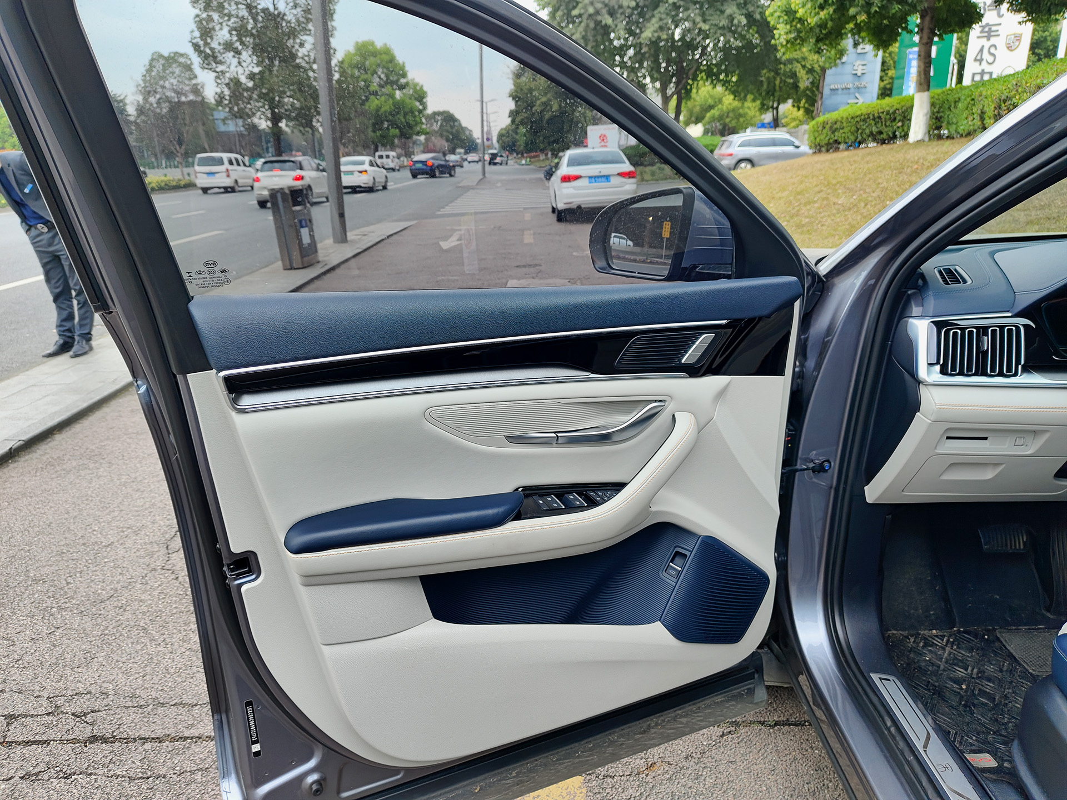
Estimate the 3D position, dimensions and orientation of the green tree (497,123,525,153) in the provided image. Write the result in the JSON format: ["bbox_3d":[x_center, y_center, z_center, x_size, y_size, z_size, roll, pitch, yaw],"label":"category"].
[{"bbox_3d":[-5.001,-54.532,155.708,6.530,7.130,6.530,-1,19,0],"label":"green tree"}]

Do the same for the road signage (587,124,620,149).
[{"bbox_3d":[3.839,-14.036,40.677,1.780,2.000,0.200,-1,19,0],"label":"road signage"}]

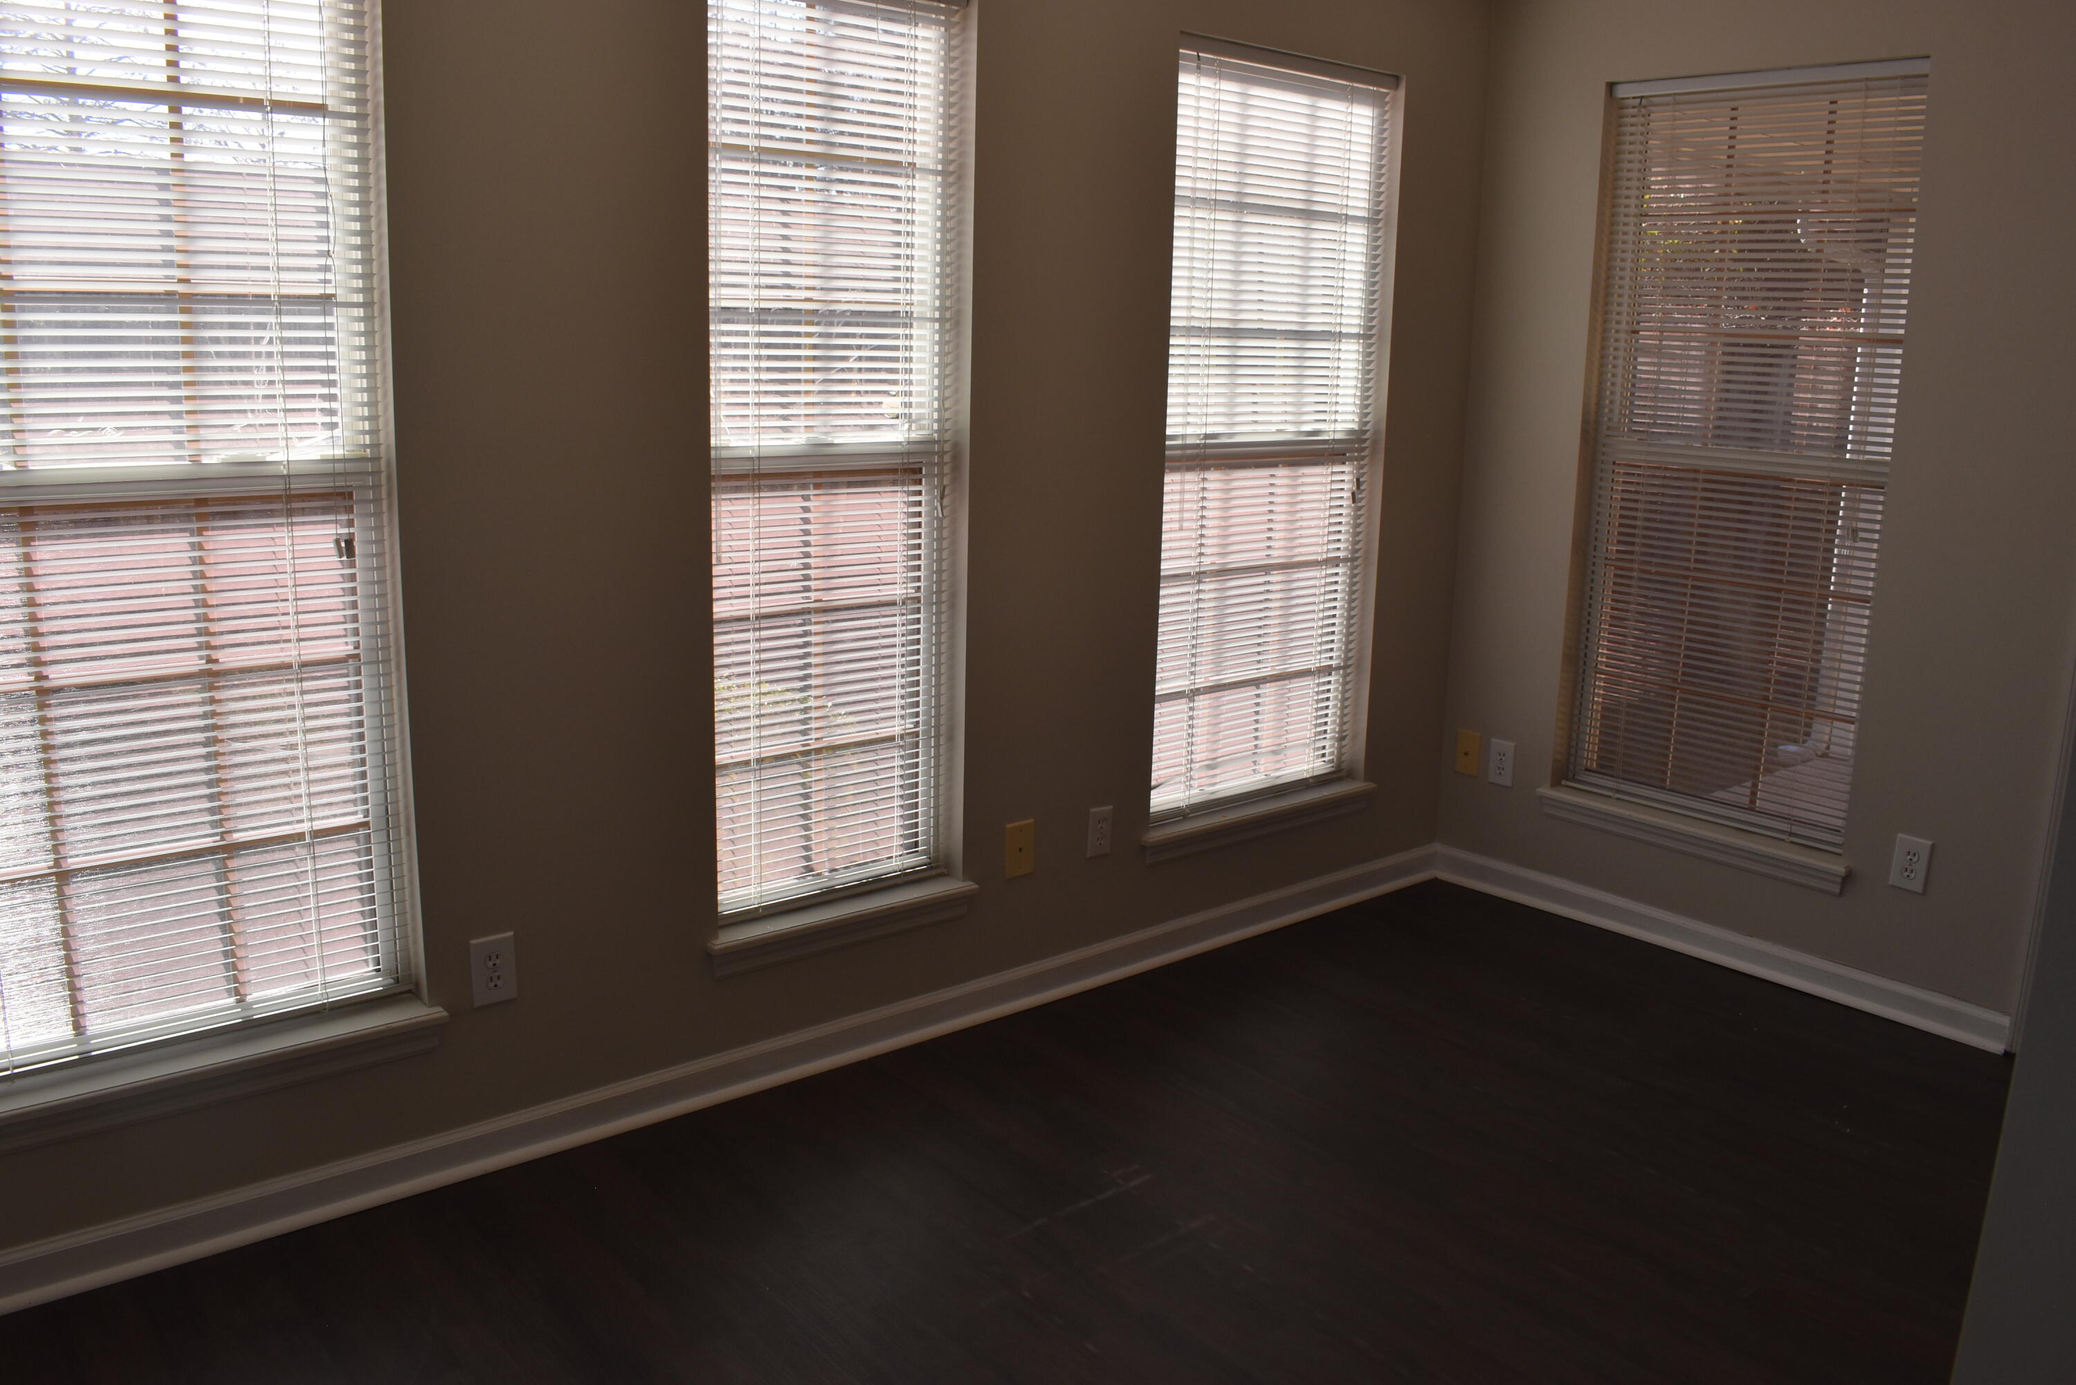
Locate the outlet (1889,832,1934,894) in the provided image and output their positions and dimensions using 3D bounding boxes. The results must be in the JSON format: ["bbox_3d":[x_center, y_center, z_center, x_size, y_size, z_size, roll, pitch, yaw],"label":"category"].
[{"bbox_3d":[1.921,0.377,3.430,0.009,0.120,0.076,-9,16,-39],"label":"outlet"}]

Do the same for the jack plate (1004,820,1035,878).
[{"bbox_3d":[-0.038,0.336,3.367,0.076,0.120,0.009,-9,16,-39],"label":"jack plate"}]

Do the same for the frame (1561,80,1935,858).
[{"bbox_3d":[1.611,-0.534,3.706,0.110,1.740,0.750,-9,16,-39],"label":"frame"}]

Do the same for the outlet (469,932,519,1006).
[{"bbox_3d":[-0.919,0.467,2.631,0.076,0.120,0.009,-9,16,-39],"label":"outlet"}]

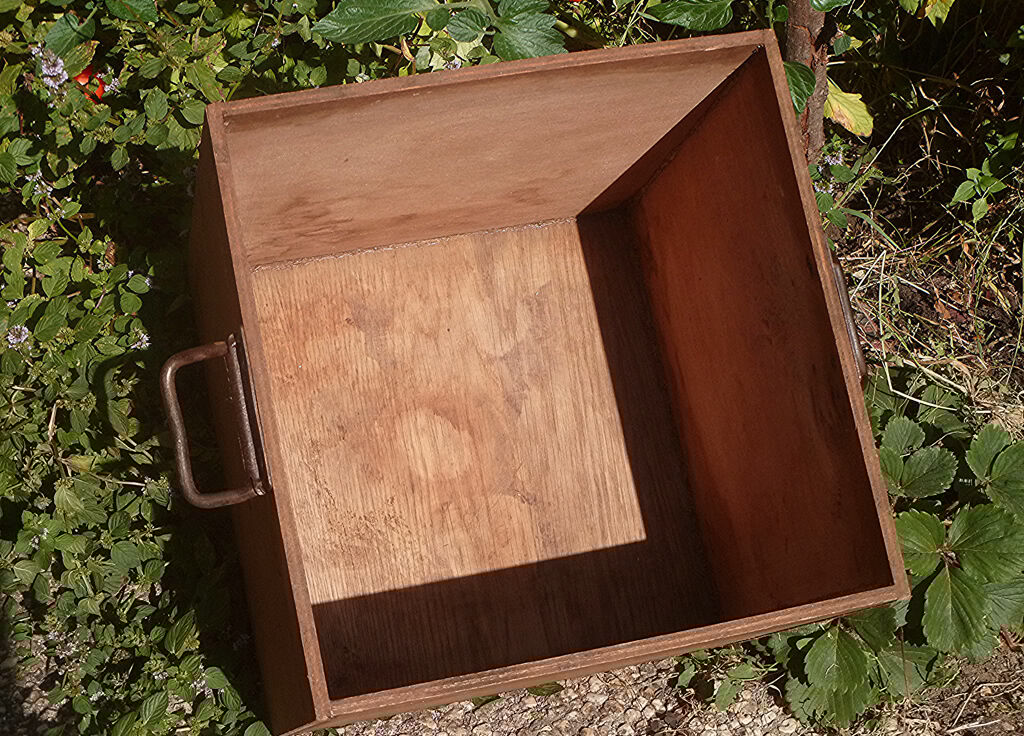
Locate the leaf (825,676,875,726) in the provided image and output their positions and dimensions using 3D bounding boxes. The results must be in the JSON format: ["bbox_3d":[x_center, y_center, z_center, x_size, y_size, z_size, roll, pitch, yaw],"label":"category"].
[{"bbox_3d":[0.285,0.277,1.655,0.046,0.010,0.059,-5,79,-1],"label":"leaf"}]

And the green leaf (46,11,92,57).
[{"bbox_3d":[-0.336,-0.252,1.480,0.035,0.009,0.039,41,81,-4],"label":"green leaf"}]

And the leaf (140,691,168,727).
[{"bbox_3d":[-0.286,0.272,1.560,0.018,0.012,0.033,31,71,7],"label":"leaf"}]

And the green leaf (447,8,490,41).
[{"bbox_3d":[-0.035,-0.275,1.568,0.035,0.009,0.026,12,75,-6],"label":"green leaf"}]

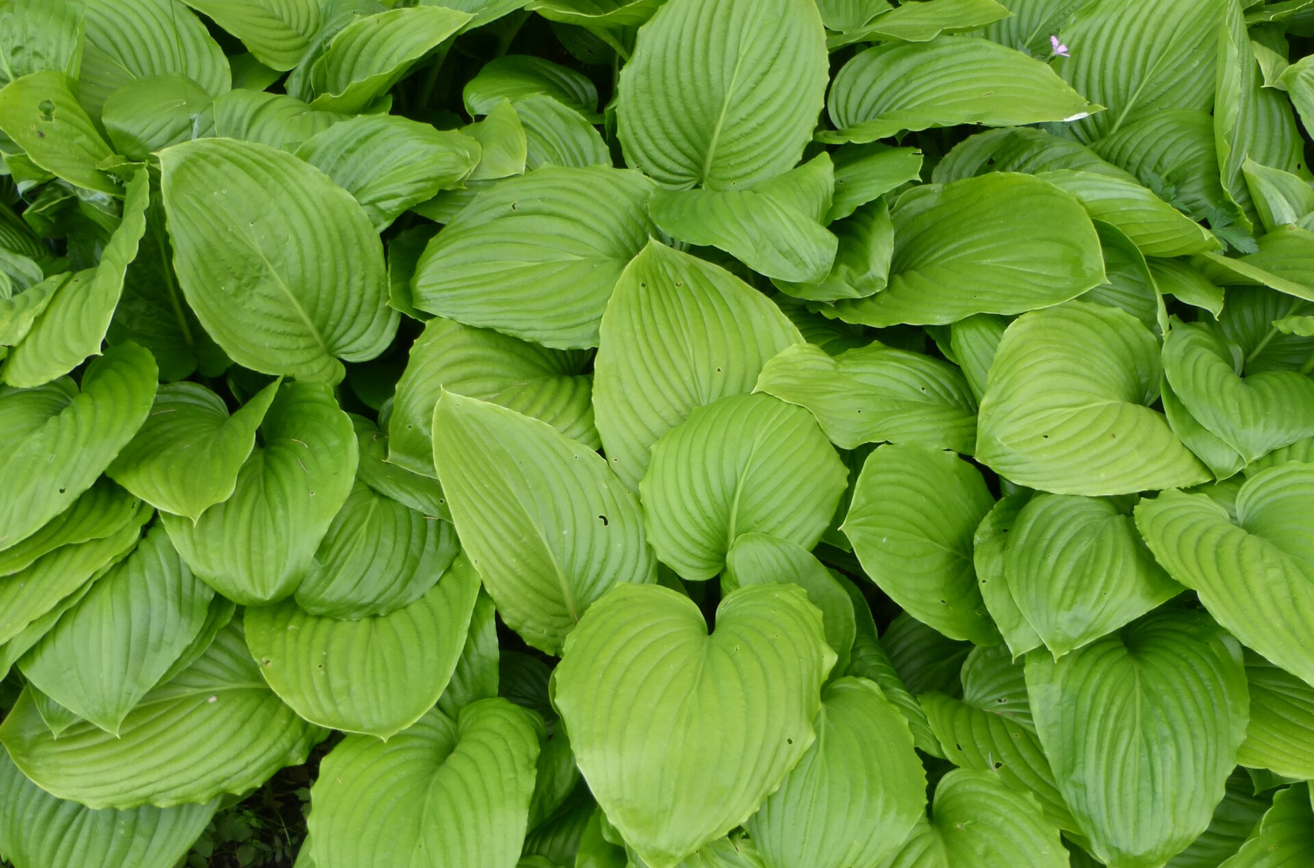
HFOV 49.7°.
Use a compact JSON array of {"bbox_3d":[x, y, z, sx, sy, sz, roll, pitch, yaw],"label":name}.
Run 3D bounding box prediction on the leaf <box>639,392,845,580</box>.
[{"bbox_3d":[0.082,0.033,1.298,0.183,0.060,0.218,10,53,7],"label":"leaf"}]

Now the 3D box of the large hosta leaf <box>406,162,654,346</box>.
[{"bbox_3d":[-0.124,-0.182,1.470,0.250,0.060,0.200,-9,65,7],"label":"large hosta leaf"}]

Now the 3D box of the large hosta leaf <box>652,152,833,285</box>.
[{"bbox_3d":[0.105,-0.243,1.576,0.220,0.090,0.185,39,71,3],"label":"large hosta leaf"}]

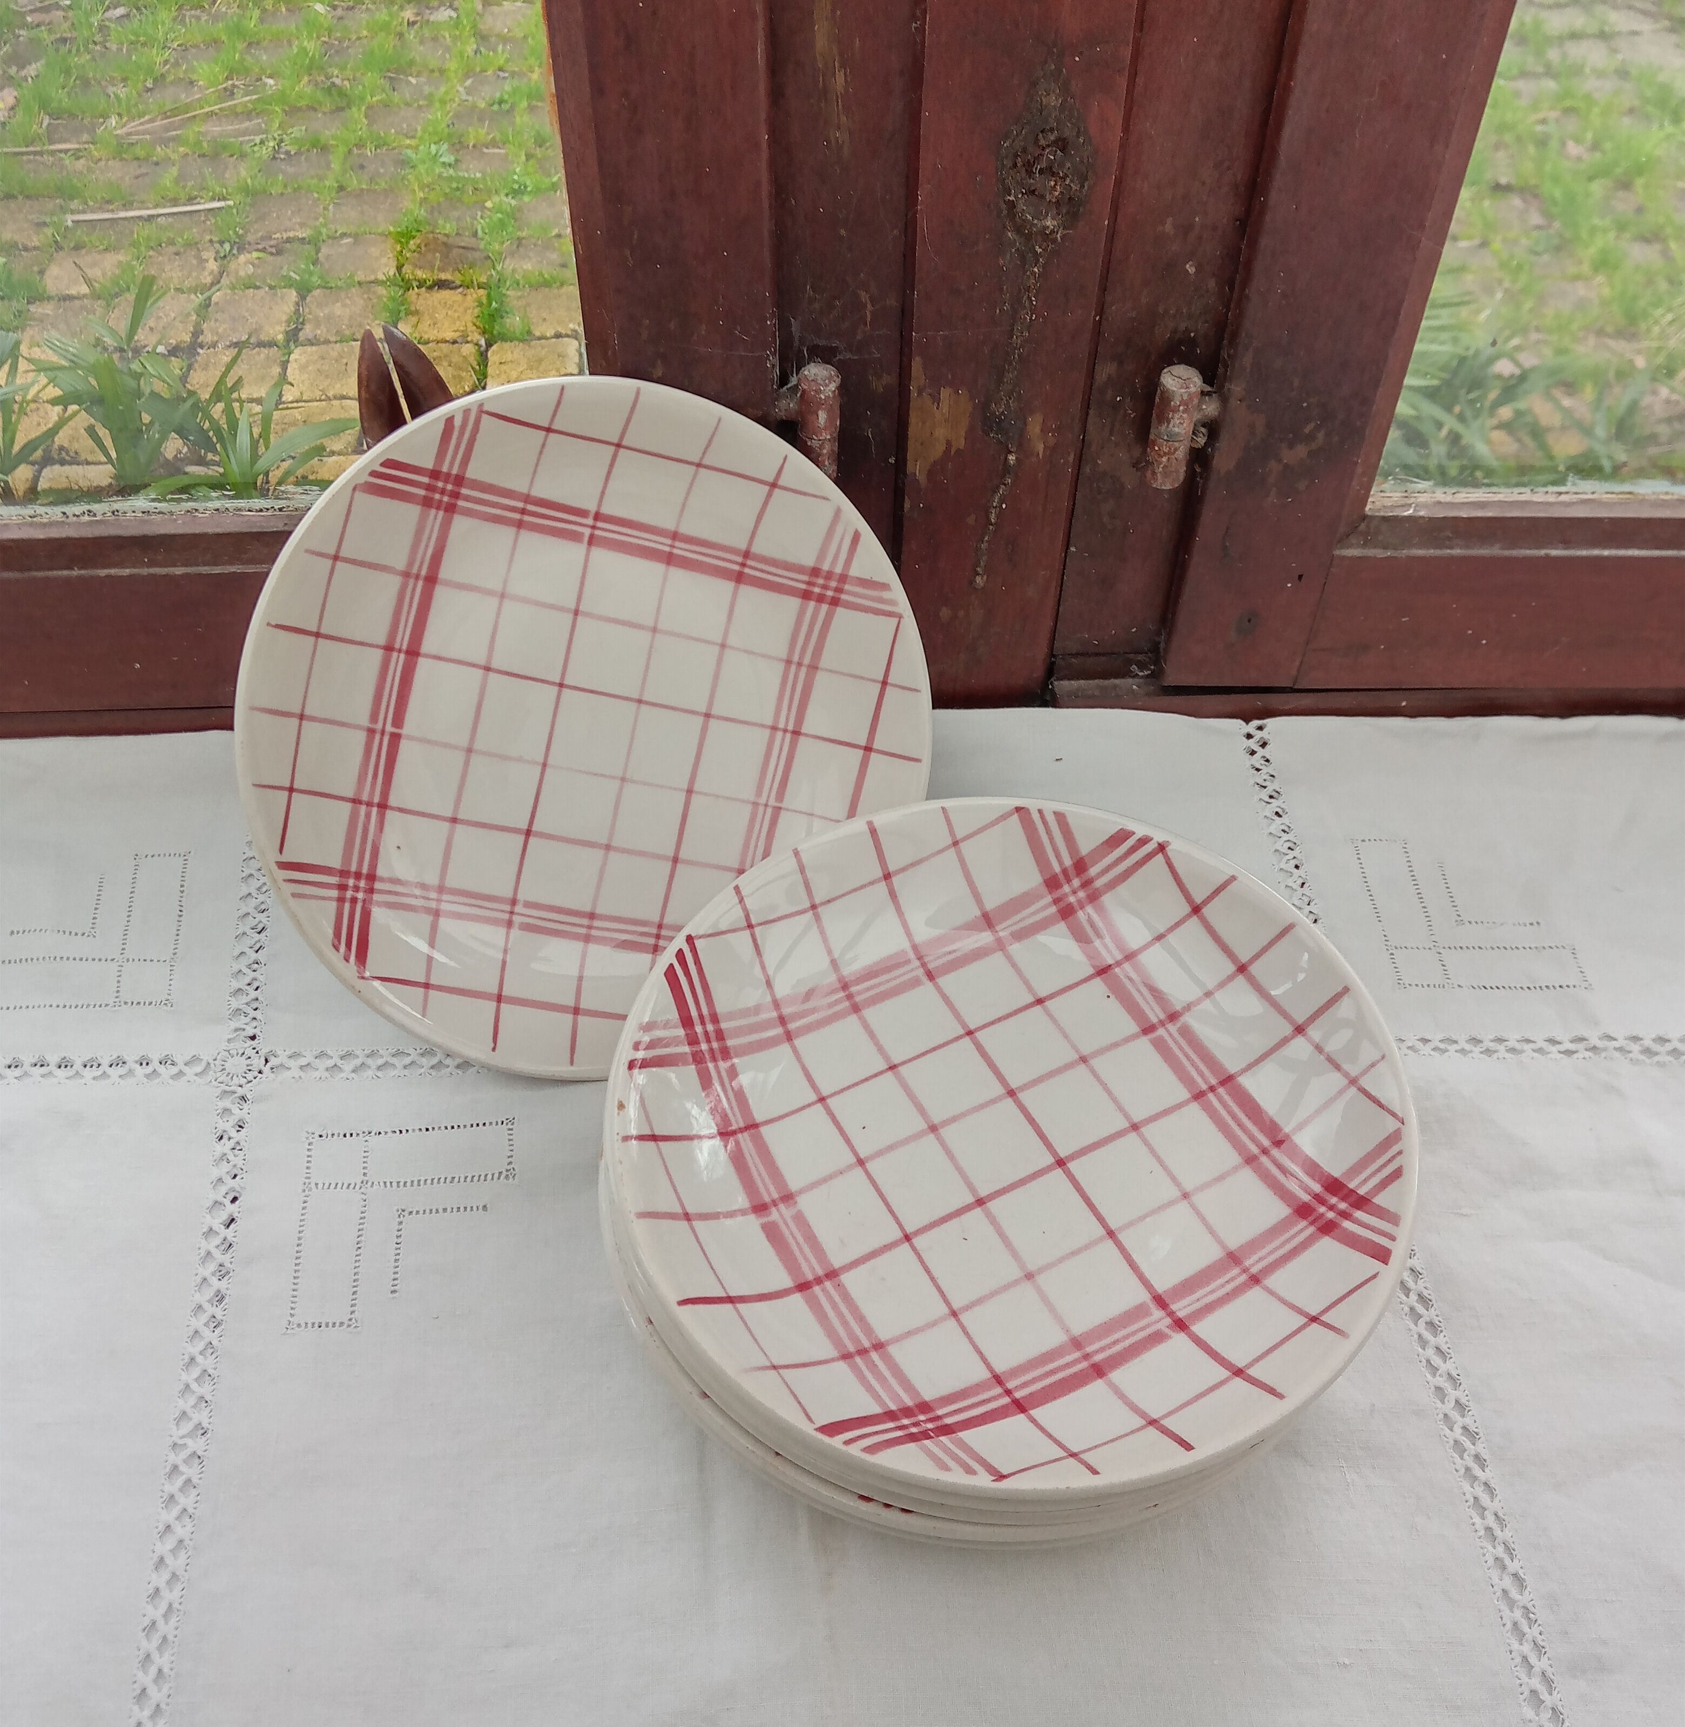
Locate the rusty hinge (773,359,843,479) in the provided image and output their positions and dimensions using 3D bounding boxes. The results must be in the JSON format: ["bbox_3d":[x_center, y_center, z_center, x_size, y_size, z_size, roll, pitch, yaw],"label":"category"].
[{"bbox_3d":[-0.011,-0.143,0.600,0.022,0.042,0.015,-1,51,-1],"label":"rusty hinge"}]

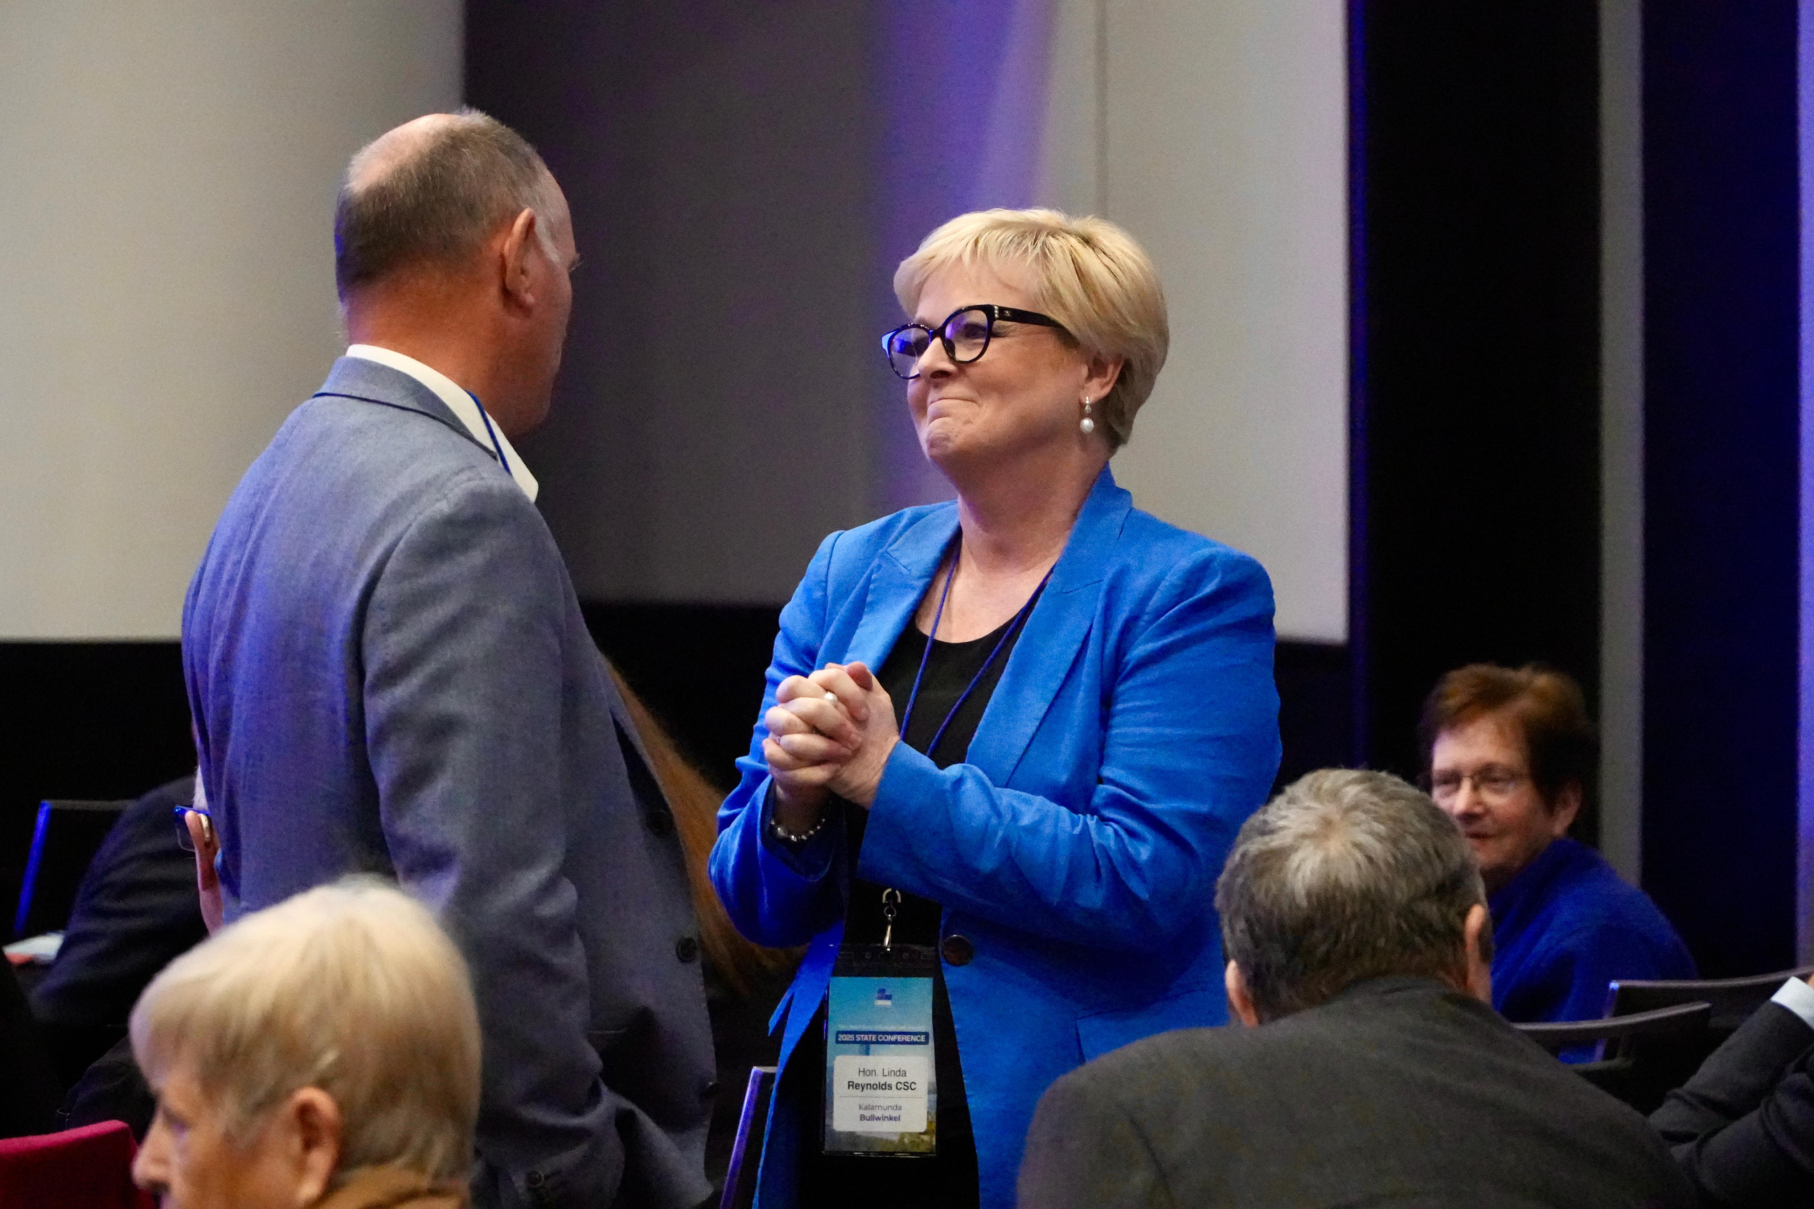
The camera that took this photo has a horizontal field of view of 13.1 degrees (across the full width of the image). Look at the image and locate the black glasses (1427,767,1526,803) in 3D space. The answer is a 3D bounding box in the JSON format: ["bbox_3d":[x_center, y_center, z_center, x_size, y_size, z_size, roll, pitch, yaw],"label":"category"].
[{"bbox_3d":[0.694,0.216,9.218,0.135,0.041,0.140,-2,-7,33],"label":"black glasses"}]

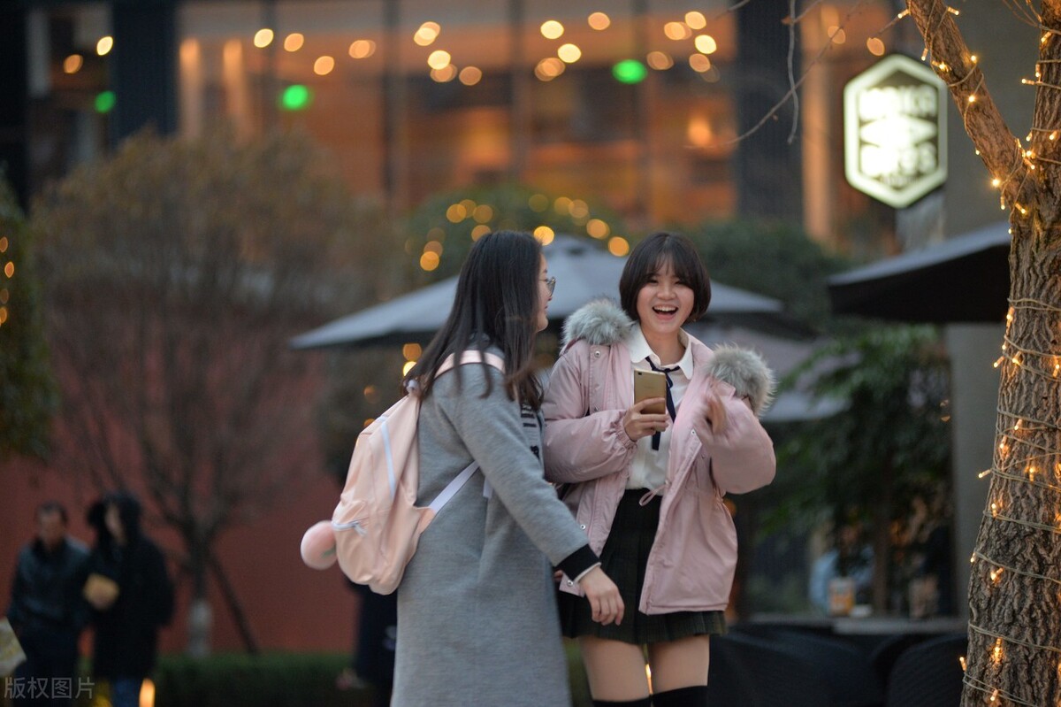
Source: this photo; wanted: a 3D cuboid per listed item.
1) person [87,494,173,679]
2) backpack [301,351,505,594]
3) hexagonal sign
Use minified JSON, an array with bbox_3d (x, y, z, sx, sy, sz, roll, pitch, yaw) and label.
[{"bbox_3d":[-2.178,1.580,32.000,0.500,1.660,0.360,-2,-3,27],"label":"person"},{"bbox_3d":[-0.303,0.274,13.400,0.370,0.530,0.300,5,-3,-13],"label":"backpack"},{"bbox_3d":[1.512,-0.919,24.400,0.425,0.640,0.120,0,-3,-2],"label":"hexagonal sign"}]

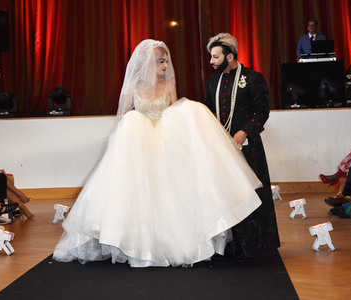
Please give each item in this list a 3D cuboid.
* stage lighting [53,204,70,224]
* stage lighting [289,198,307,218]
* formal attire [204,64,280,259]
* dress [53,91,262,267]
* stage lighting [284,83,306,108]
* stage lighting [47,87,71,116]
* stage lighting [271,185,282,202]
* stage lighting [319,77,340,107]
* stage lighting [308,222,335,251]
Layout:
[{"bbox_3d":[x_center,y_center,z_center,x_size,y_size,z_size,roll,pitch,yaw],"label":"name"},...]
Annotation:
[{"bbox_3d":[-1.373,0.765,13.600,0.210,0.237,0.205,-1,1,2],"label":"stage lighting"},{"bbox_3d":[1.462,0.693,13.450,0.210,0.237,0.205,-1,1,2],"label":"stage lighting"},{"bbox_3d":[0.570,0.095,9.450,0.580,1.570,0.560,-1,1,24],"label":"formal attire"},{"bbox_3d":[-0.134,0.194,9.400,1.700,1.410,1.200,-1,1,4],"label":"dress"},{"bbox_3d":[2.096,-0.937,19.600,0.350,0.440,0.370,-2,1,-24],"label":"stage lighting"},{"bbox_3d":[-2.025,-0.847,19.750,0.410,0.490,0.360,-1,1,2],"label":"stage lighting"},{"bbox_3d":[1.531,0.650,17.200,0.210,0.237,0.205,-1,1,2],"label":"stage lighting"},{"bbox_3d":[2.679,-0.973,19.600,0.370,0.480,0.340,-1,1,33],"label":"stage lighting"},{"bbox_3d":[1.269,0.739,9.740,0.210,0.237,0.205,-1,1,2],"label":"stage lighting"}]

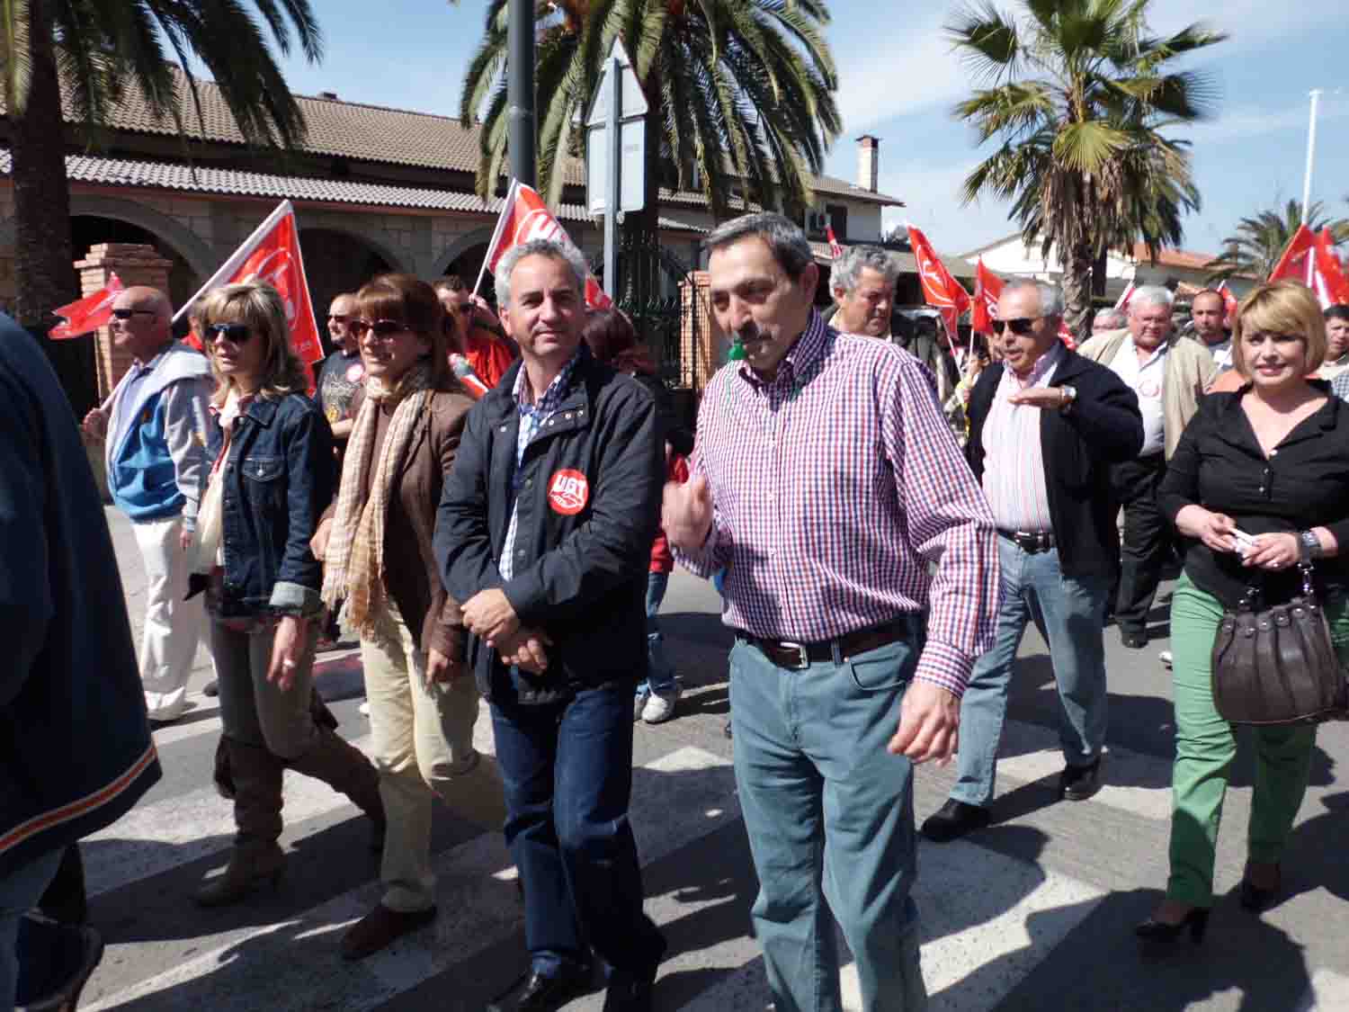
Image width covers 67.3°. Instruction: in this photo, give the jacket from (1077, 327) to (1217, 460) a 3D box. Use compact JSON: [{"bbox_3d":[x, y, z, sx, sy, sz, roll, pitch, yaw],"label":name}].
[{"bbox_3d":[2.137,-0.450,4.580,0.620,0.720,0.360,6,12,28],"label":"jacket"}]

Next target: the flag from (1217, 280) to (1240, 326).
[{"bbox_3d":[3.703,-1.347,6.800,0.260,0.360,0.160,7,12,30],"label":"flag"}]

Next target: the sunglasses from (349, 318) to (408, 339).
[{"bbox_3d":[-0.673,-0.430,2.459,0.147,0.050,0.140,4,12,22],"label":"sunglasses"}]

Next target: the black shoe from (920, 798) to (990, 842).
[{"bbox_3d":[0.887,0.961,3.166,0.280,0.105,0.105,-8,13,-34],"label":"black shoe"}]

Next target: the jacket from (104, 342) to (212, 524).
[{"bbox_3d":[-1.886,-0.261,3.720,0.360,0.680,0.500,-6,12,-33],"label":"jacket"}]

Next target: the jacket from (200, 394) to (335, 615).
[{"bbox_3d":[-1.110,-0.001,2.760,0.430,0.590,0.270,9,14,39],"label":"jacket"}]

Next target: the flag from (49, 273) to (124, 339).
[{"bbox_3d":[-3.120,-1.070,5.400,0.460,0.360,0.200,-4,11,-24],"label":"flag"}]

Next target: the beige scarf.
[{"bbox_3d":[-0.711,-0.015,2.421,0.230,0.660,0.240,8,13,34],"label":"beige scarf"}]

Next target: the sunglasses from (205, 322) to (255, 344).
[{"bbox_3d":[-1.091,-0.445,2.591,0.145,0.048,0.140,3,11,16],"label":"sunglasses"}]

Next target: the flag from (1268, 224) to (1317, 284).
[{"bbox_3d":[3.228,-1.287,5.300,0.330,0.420,0.150,2,11,10],"label":"flag"}]

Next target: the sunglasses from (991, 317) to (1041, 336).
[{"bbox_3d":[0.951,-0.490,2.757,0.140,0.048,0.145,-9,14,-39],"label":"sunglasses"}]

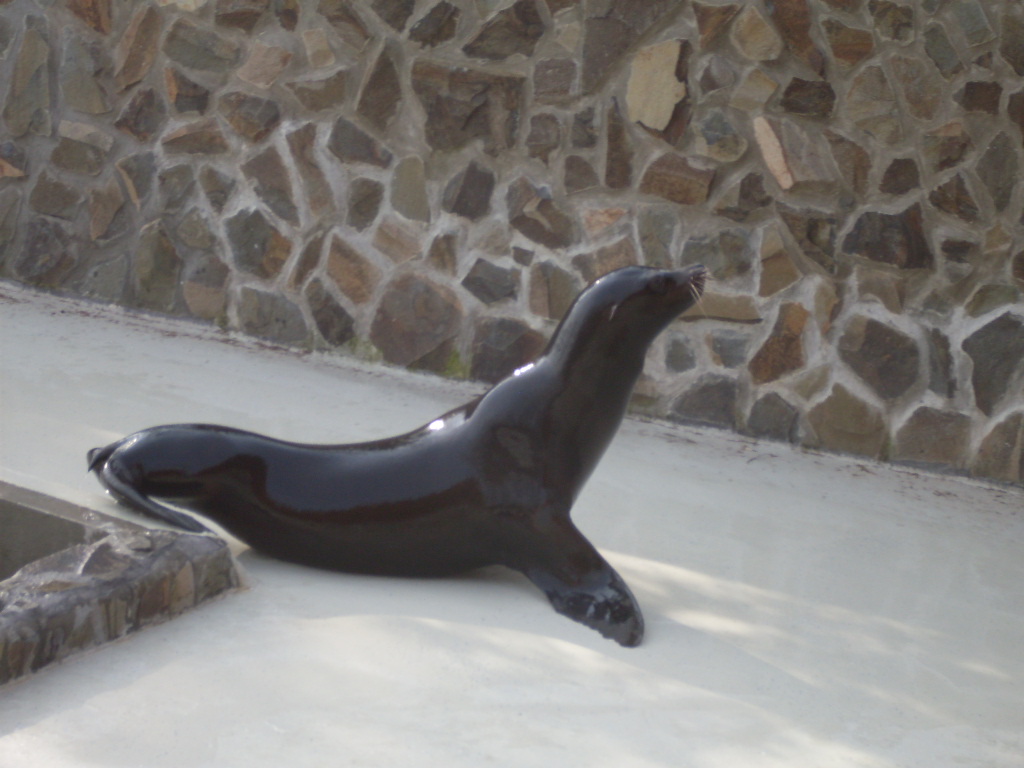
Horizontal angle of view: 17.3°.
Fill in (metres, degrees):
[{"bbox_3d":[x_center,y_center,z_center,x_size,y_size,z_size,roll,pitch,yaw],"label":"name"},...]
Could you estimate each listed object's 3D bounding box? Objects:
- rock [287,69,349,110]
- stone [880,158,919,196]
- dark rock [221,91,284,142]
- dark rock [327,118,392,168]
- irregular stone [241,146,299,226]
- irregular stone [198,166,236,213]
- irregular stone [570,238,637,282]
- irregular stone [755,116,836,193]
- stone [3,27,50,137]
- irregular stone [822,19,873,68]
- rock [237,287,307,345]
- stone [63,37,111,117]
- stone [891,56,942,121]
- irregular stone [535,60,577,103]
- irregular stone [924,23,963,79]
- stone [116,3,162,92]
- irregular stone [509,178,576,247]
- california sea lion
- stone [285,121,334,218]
[{"bbox_3d":[-0.530,-0.833,9.459,0.194,0.134,0.081,11,23,28],"label":"rock"},{"bbox_3d":[0.997,-0.536,8.627,0.110,0.099,0.052,11,23,28],"label":"stone"},{"bbox_3d":[-0.741,-0.777,9.783,0.231,0.144,0.090,11,20,33],"label":"dark rock"},{"bbox_3d":[-0.412,-0.684,9.444,0.211,0.132,0.084,11,23,28],"label":"dark rock"},{"bbox_3d":[-0.697,-0.573,9.729,0.174,0.223,0.096,11,19,28],"label":"irregular stone"},{"bbox_3d":[-0.861,-0.567,9.822,0.113,0.133,0.062,11,19,28],"label":"irregular stone"},{"bbox_3d":[0.276,-0.342,9.193,0.226,0.171,0.090,11,20,33],"label":"irregular stone"},{"bbox_3d":[0.741,-0.601,8.744,0.222,0.194,0.090,11,20,26],"label":"irregular stone"},{"bbox_3d":[-1.452,-0.905,10.088,0.155,0.325,0.085,11,19,28],"label":"stone"},{"bbox_3d":[0.866,-0.879,8.703,0.139,0.128,0.070,11,19,28],"label":"irregular stone"},{"bbox_3d":[-0.681,-0.200,9.794,0.241,0.156,0.097,11,23,28],"label":"rock"},{"bbox_3d":[-1.227,-0.912,9.863,0.171,0.242,0.102,11,23,28],"label":"stone"},{"bbox_3d":[1.036,-0.753,8.527,0.156,0.161,0.090,11,20,33],"label":"stone"},{"bbox_3d":[0.118,-0.822,9.166,0.123,0.124,0.068,11,19,28],"label":"irregular stone"},{"bbox_3d":[1.097,-0.848,8.570,0.104,0.141,0.057,11,19,28],"label":"irregular stone"},{"bbox_3d":[-0.936,-0.860,8.566,0.137,0.216,0.082,10,21,27],"label":"stone"},{"bbox_3d":[0.081,-0.470,9.293,0.207,0.191,0.105,11,19,28],"label":"irregular stone"},{"bbox_3d":[-0.280,0.024,7.885,1.540,0.830,0.550,8,19,19],"label":"california sea lion"},{"bbox_3d":[-0.554,-0.606,9.460,0.152,0.262,0.071,11,20,26],"label":"stone"}]

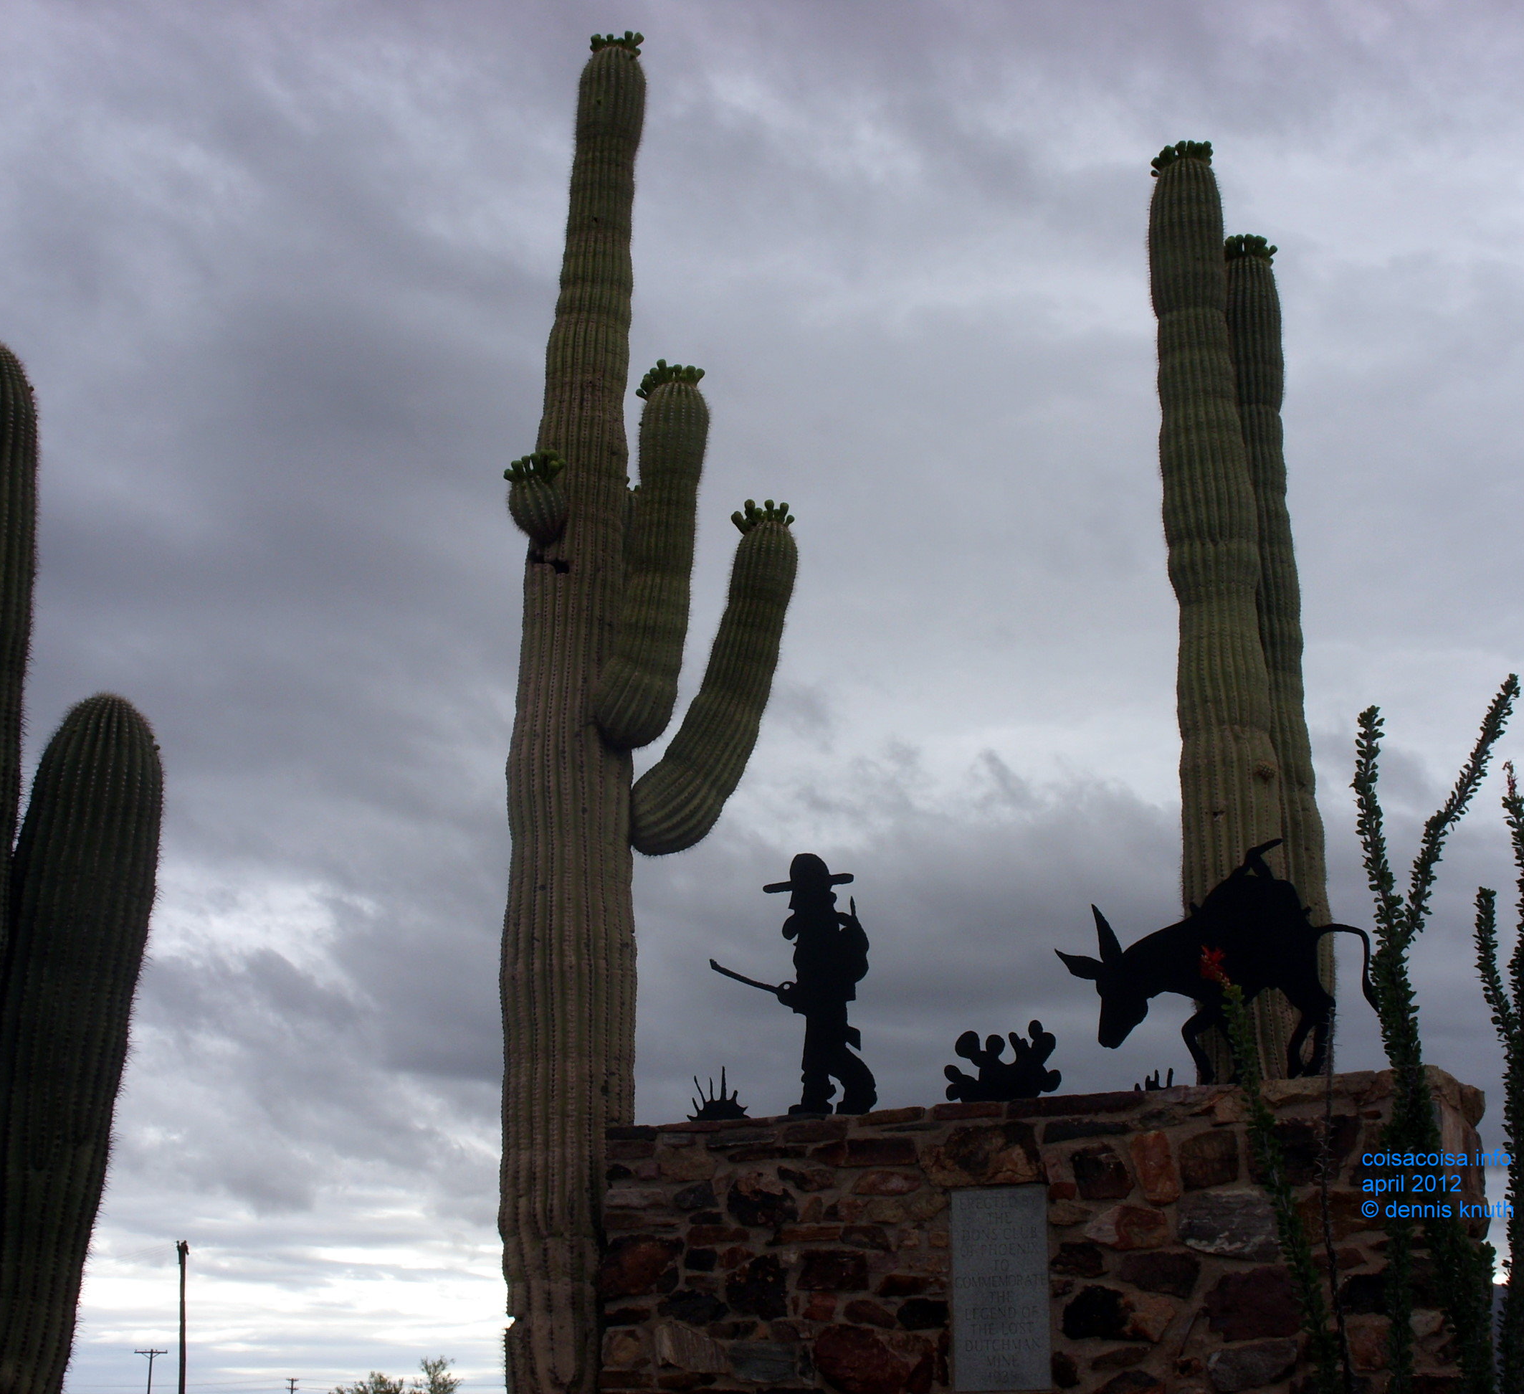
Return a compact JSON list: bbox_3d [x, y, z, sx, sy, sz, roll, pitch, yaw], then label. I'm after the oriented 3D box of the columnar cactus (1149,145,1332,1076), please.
[{"bbox_3d":[2.145,0.976,13.254,0.692,7.273,0.660,0,-14,0],"label":"columnar cactus"}]

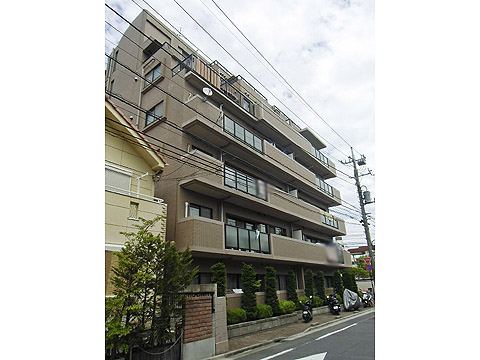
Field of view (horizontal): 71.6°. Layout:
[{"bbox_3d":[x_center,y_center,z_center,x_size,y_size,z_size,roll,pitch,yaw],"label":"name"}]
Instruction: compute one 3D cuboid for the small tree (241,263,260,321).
[{"bbox_3d":[0.442,4.663,14.035,0.820,2.370,0.820,-2,-18,-1],"label":"small tree"}]

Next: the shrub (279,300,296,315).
[{"bbox_3d":[2.358,6.325,16.524,0.900,0.690,0.900,-13,-21,30],"label":"shrub"}]

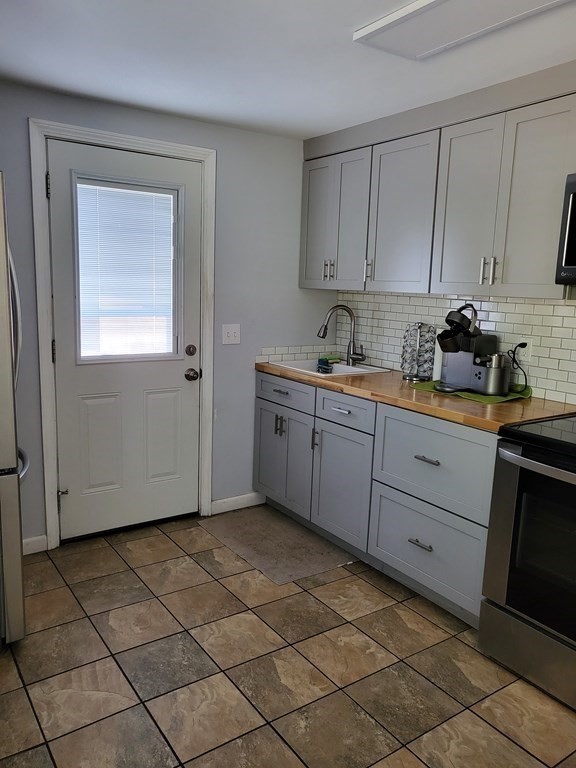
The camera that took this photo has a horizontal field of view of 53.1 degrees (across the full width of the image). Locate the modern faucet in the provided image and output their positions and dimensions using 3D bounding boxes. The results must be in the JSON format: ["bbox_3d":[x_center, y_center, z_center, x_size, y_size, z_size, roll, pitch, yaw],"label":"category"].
[{"bbox_3d":[0.324,-0.283,3.488,0.298,0.379,0.162,-5,12,-35],"label":"modern faucet"}]

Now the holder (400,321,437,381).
[{"bbox_3d":[0.719,-0.179,3.165,0.184,0.315,0.184,2,10,0],"label":"holder"}]

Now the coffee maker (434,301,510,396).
[{"bbox_3d":[0.898,-0.178,2.857,0.286,0.424,0.384,-6,12,-39],"label":"coffee maker"}]

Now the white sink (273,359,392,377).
[{"bbox_3d":[0.244,-0.011,3.553,0.515,0.197,0.561,-5,12,-35],"label":"white sink"}]

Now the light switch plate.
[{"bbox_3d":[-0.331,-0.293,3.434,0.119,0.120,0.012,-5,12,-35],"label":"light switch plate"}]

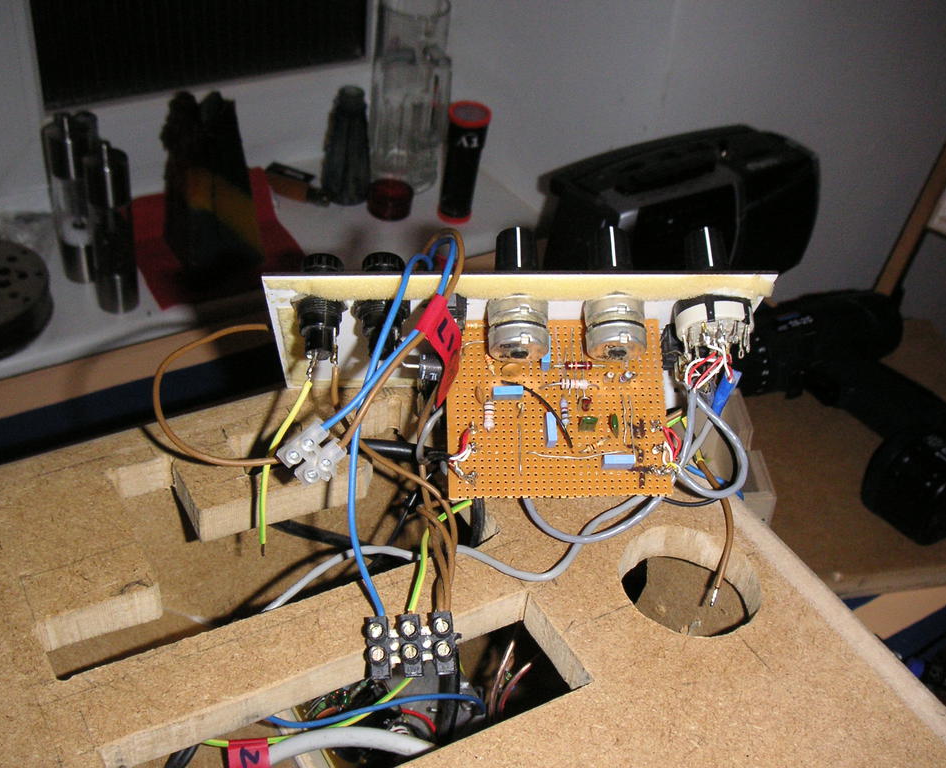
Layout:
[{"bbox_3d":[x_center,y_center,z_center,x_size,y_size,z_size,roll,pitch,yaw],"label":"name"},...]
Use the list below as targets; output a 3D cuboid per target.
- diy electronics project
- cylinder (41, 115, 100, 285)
[{"bbox_3d":[-0.002,0.021,0.370,0.195,0.120,0.148,4,39,-6],"label":"diy electronics project"},{"bbox_3d":[-0.408,-0.192,1.159,0.045,0.184,0.045,-16,45,-27],"label":"cylinder"}]

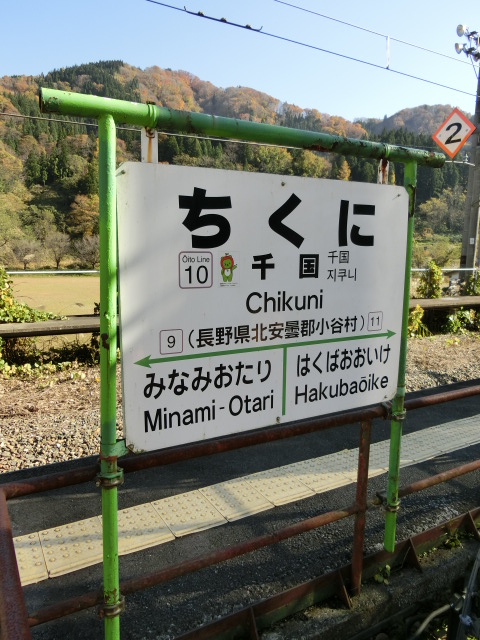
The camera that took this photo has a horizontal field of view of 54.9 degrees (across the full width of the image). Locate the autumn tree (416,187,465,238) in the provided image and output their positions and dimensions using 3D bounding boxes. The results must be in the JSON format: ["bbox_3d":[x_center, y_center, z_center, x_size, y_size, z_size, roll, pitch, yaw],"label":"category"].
[{"bbox_3d":[37.056,-19.770,85.000,8.920,9.280,8.470,1,5,0],"label":"autumn tree"}]

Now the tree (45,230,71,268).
[{"bbox_3d":[-21.717,-8.359,55.000,3.000,4.440,2.850,1,5,0],"label":"tree"}]

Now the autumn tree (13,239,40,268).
[{"bbox_3d":[-25.406,-7.854,55.000,3.230,3.580,3.070,1,5,0],"label":"autumn tree"}]

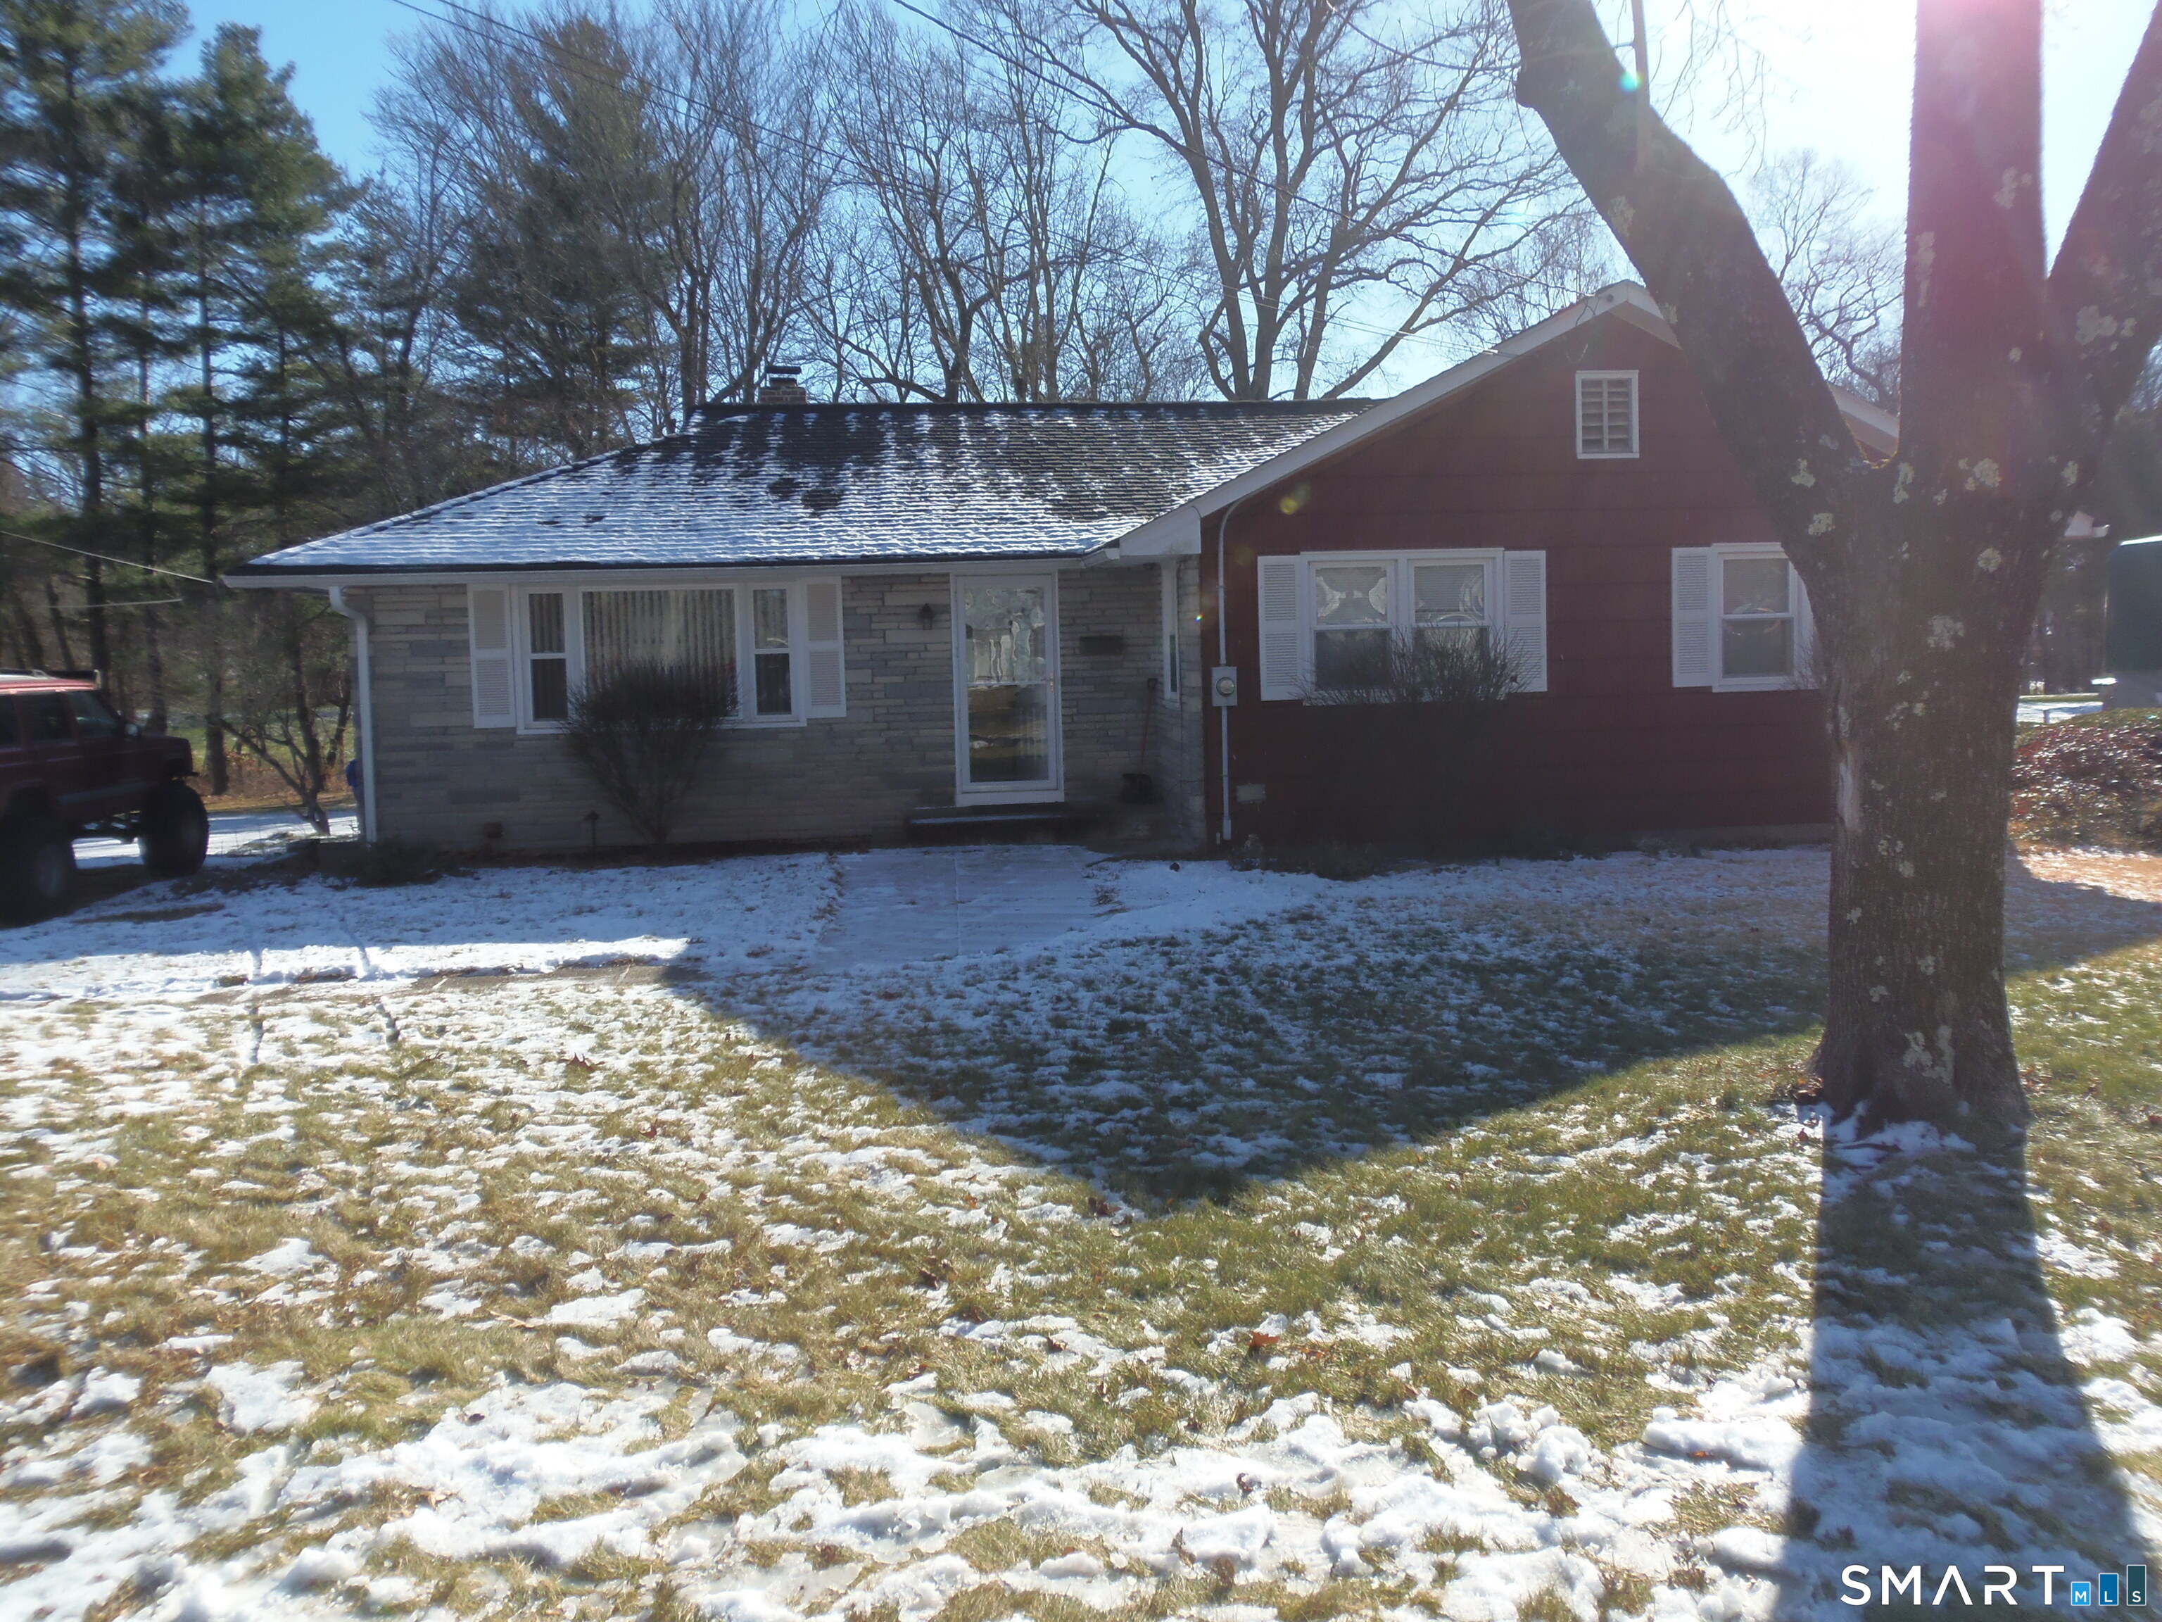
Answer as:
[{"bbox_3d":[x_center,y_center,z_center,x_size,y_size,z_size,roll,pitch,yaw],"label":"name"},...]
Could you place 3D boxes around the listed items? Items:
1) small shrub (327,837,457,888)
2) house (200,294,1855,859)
[{"bbox_3d":[-5.734,0.412,12.521,0.980,0.400,0.800,-2,4,-5],"label":"small shrub"},{"bbox_3d":[0.359,-2.214,16.296,15.700,4.500,9.800,-2,4,-5],"label":"house"}]

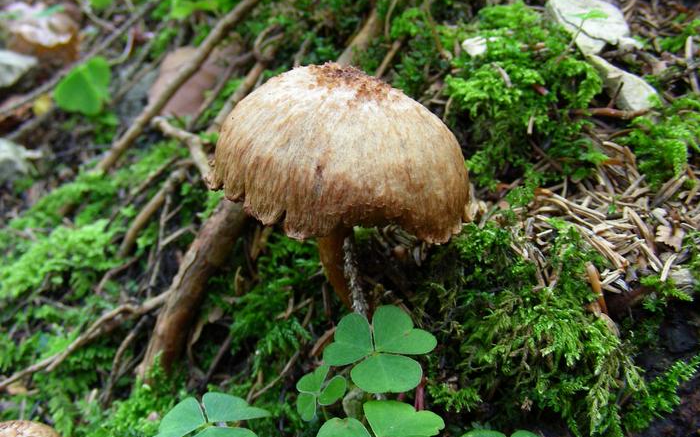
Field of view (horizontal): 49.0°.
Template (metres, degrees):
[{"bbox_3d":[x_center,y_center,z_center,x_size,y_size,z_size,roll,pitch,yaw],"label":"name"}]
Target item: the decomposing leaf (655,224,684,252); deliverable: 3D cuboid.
[{"bbox_3d":[0.110,0.007,0.265,0.011,0.004,0.012,-15,37,9],"label":"decomposing leaf"}]

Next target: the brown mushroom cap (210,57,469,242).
[{"bbox_3d":[-0.003,-0.025,0.218,0.074,0.037,0.071,3,22,-1],"label":"brown mushroom cap"}]

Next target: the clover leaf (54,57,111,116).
[{"bbox_3d":[-0.146,-0.072,0.420,0.031,0.010,0.034,-3,60,5],"label":"clover leaf"}]

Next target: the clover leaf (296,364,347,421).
[{"bbox_3d":[-0.008,0.048,0.210,0.014,0.005,0.017,-6,49,6],"label":"clover leaf"}]

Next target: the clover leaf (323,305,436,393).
[{"bbox_3d":[0.008,0.035,0.206,0.030,0.006,0.028,0,41,0],"label":"clover leaf"}]

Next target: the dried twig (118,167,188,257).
[{"bbox_3d":[-0.080,-0.003,0.318,0.009,0.009,0.056,8,45,19],"label":"dried twig"}]

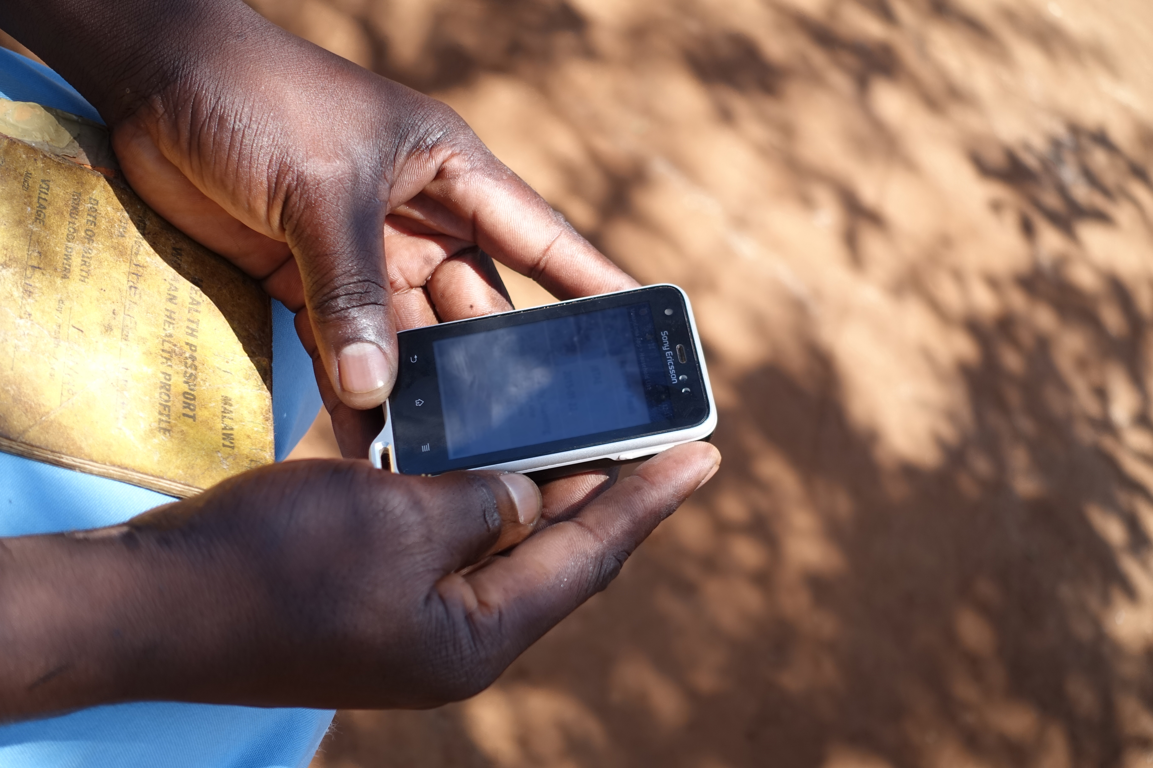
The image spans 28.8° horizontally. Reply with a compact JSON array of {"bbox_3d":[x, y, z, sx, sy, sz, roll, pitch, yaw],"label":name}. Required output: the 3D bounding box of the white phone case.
[{"bbox_3d":[-0.011,0.003,0.634,0.095,0.017,0.054,-10,52,0],"label":"white phone case"}]

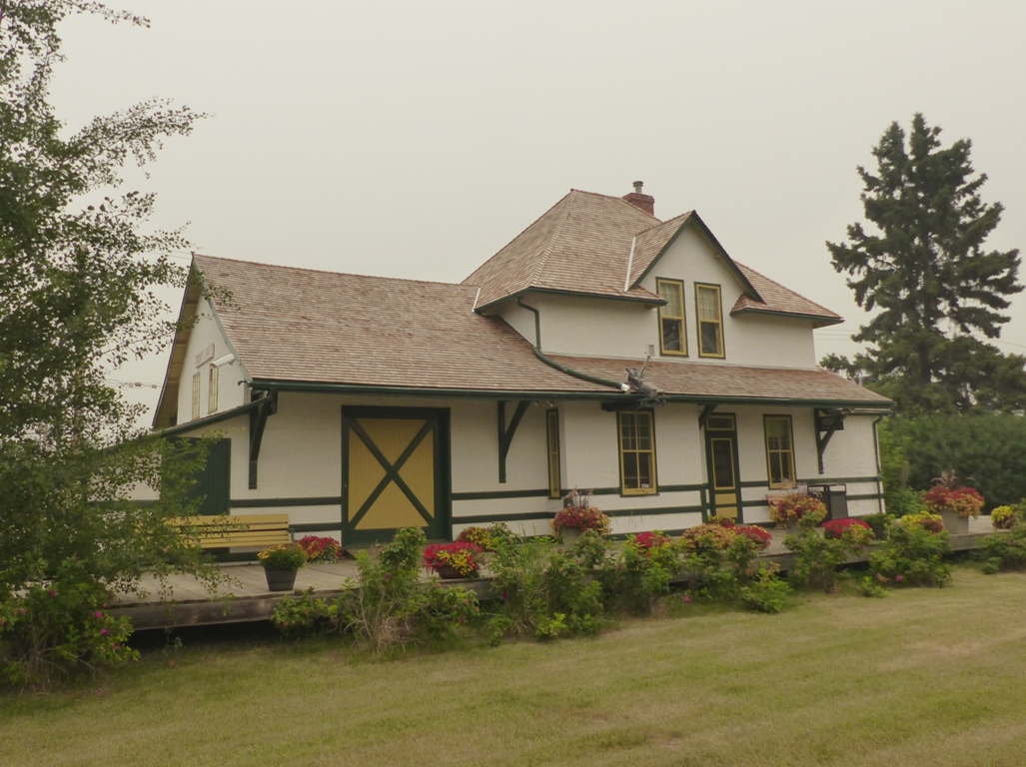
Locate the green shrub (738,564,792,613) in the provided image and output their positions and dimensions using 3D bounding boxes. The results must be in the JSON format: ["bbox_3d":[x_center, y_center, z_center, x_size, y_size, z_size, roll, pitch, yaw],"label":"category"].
[{"bbox_3d":[3.319,2.707,10.150,0.670,0.630,0.600,2,-8,-30],"label":"green shrub"}]

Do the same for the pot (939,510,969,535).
[{"bbox_3d":[8.604,2.706,15.000,0.590,0.510,0.570,2,-8,-30],"label":"pot"}]

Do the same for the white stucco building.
[{"bbox_3d":[0.758,-1.009,20.466,18.100,9.600,10.200,2,-8,-30],"label":"white stucco building"}]

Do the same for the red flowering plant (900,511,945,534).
[{"bbox_3d":[7.821,2.680,14.700,0.840,0.450,0.740,2,-8,-30],"label":"red flowering plant"}]

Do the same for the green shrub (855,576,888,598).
[{"bbox_3d":[5.125,2.905,11.000,0.430,0.300,0.390,2,-8,-30],"label":"green shrub"}]

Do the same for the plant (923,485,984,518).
[{"bbox_3d":[8.584,2.307,15.000,1.120,0.640,1.030,2,-8,-30],"label":"plant"}]

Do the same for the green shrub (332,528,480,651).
[{"bbox_3d":[-1.219,2.343,8.700,1.580,1.380,1.200,2,-8,-30],"label":"green shrub"}]

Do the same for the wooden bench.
[{"bbox_3d":[-4.495,2.489,11.977,2.050,0.780,0.650,2,-8,-30],"label":"wooden bench"}]

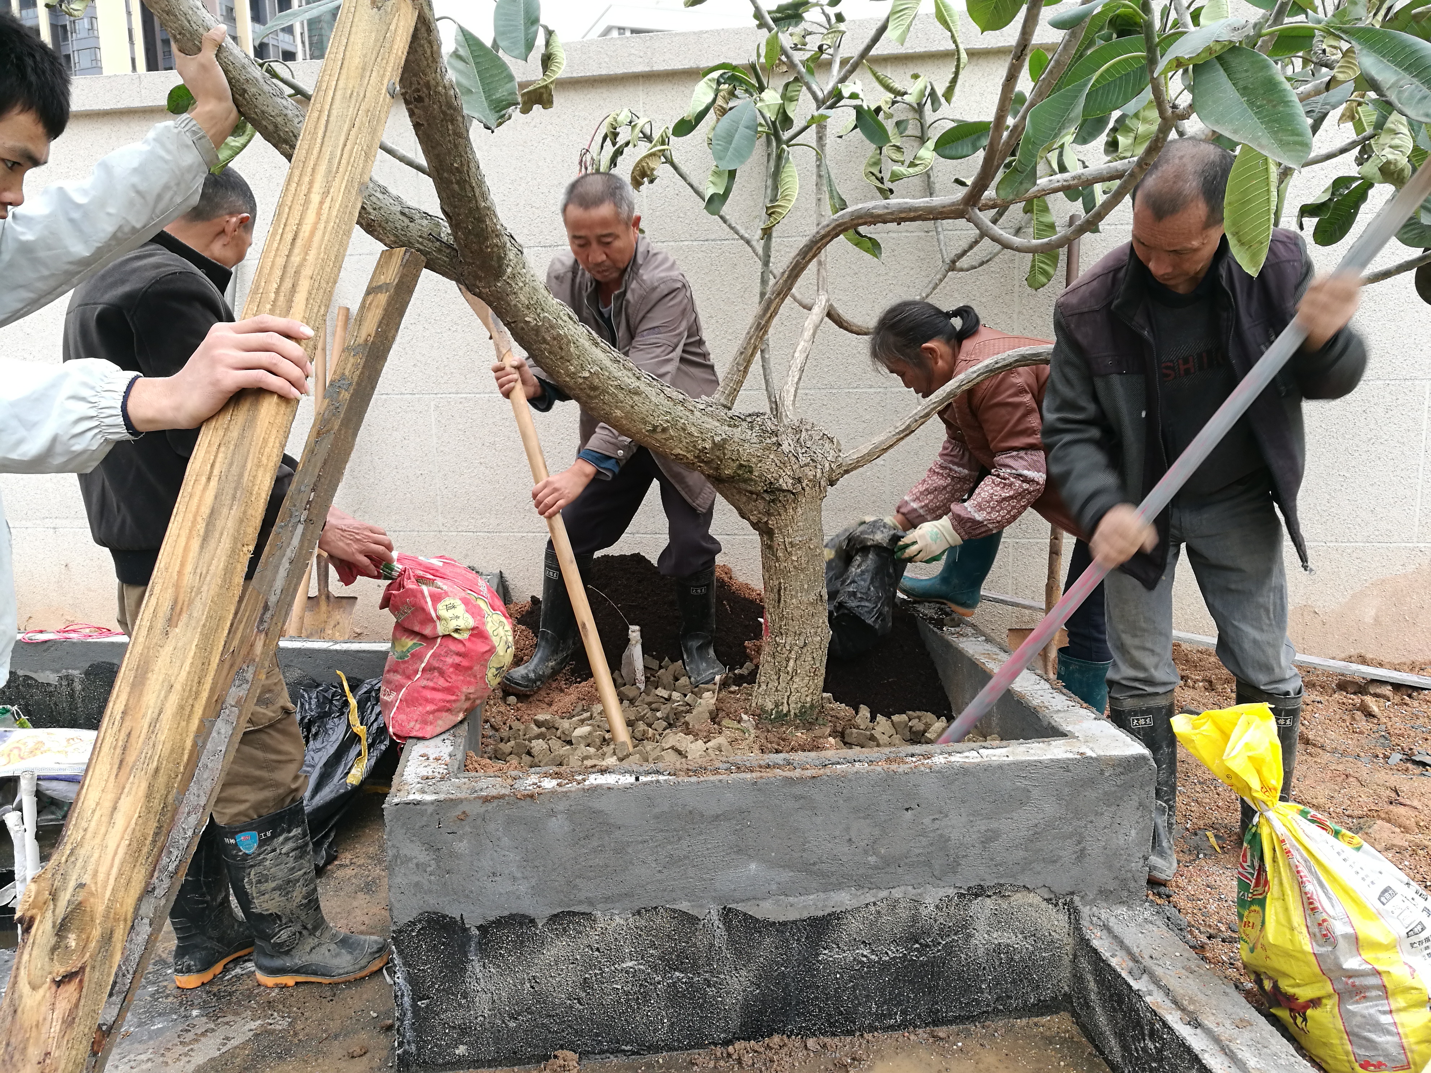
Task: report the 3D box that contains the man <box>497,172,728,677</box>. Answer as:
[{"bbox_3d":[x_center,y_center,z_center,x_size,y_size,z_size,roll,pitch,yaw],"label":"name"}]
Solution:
[{"bbox_3d":[-0.279,-0.213,2.958,0.570,1.389,0.570,3,11,26],"label":"man"}]

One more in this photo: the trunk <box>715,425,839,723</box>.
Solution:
[{"bbox_3d":[0.175,0.083,3.027,0.280,0.796,0.240,-2,10,0],"label":"trunk"}]

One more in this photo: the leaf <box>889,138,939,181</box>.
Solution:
[{"bbox_3d":[0.494,-0.940,2.780,0.125,0.120,0.080,-2,10,0],"label":"leaf"}]

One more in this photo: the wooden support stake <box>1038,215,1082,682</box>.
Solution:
[{"bbox_3d":[1.123,-0.248,3.619,0.045,1.579,0.045,2,1,-1],"label":"wooden support stake"}]

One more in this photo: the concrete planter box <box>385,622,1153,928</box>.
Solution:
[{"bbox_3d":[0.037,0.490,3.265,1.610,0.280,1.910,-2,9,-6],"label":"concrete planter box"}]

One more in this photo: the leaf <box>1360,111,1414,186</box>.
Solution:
[{"bbox_3d":[1.183,-0.682,1.966,0.100,0.140,0.080,-2,10,0],"label":"leaf"}]

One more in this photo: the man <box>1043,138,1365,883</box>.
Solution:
[{"bbox_3d":[0.931,0.009,2.160,0.570,1.450,0.570,4,12,29],"label":"man"}]

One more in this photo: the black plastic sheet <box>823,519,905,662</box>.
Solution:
[{"bbox_3d":[0.390,0.143,3.005,0.260,0.380,0.240,-2,10,0],"label":"black plastic sheet"}]

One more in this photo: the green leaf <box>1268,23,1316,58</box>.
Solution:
[{"bbox_3d":[1.065,-0.922,2.075,0.120,0.075,0.100,-2,10,0],"label":"green leaf"}]

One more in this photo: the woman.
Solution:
[{"bbox_3d":[0.780,-0.035,3.097,0.700,1.214,0.460,-2,10,-3],"label":"woman"}]

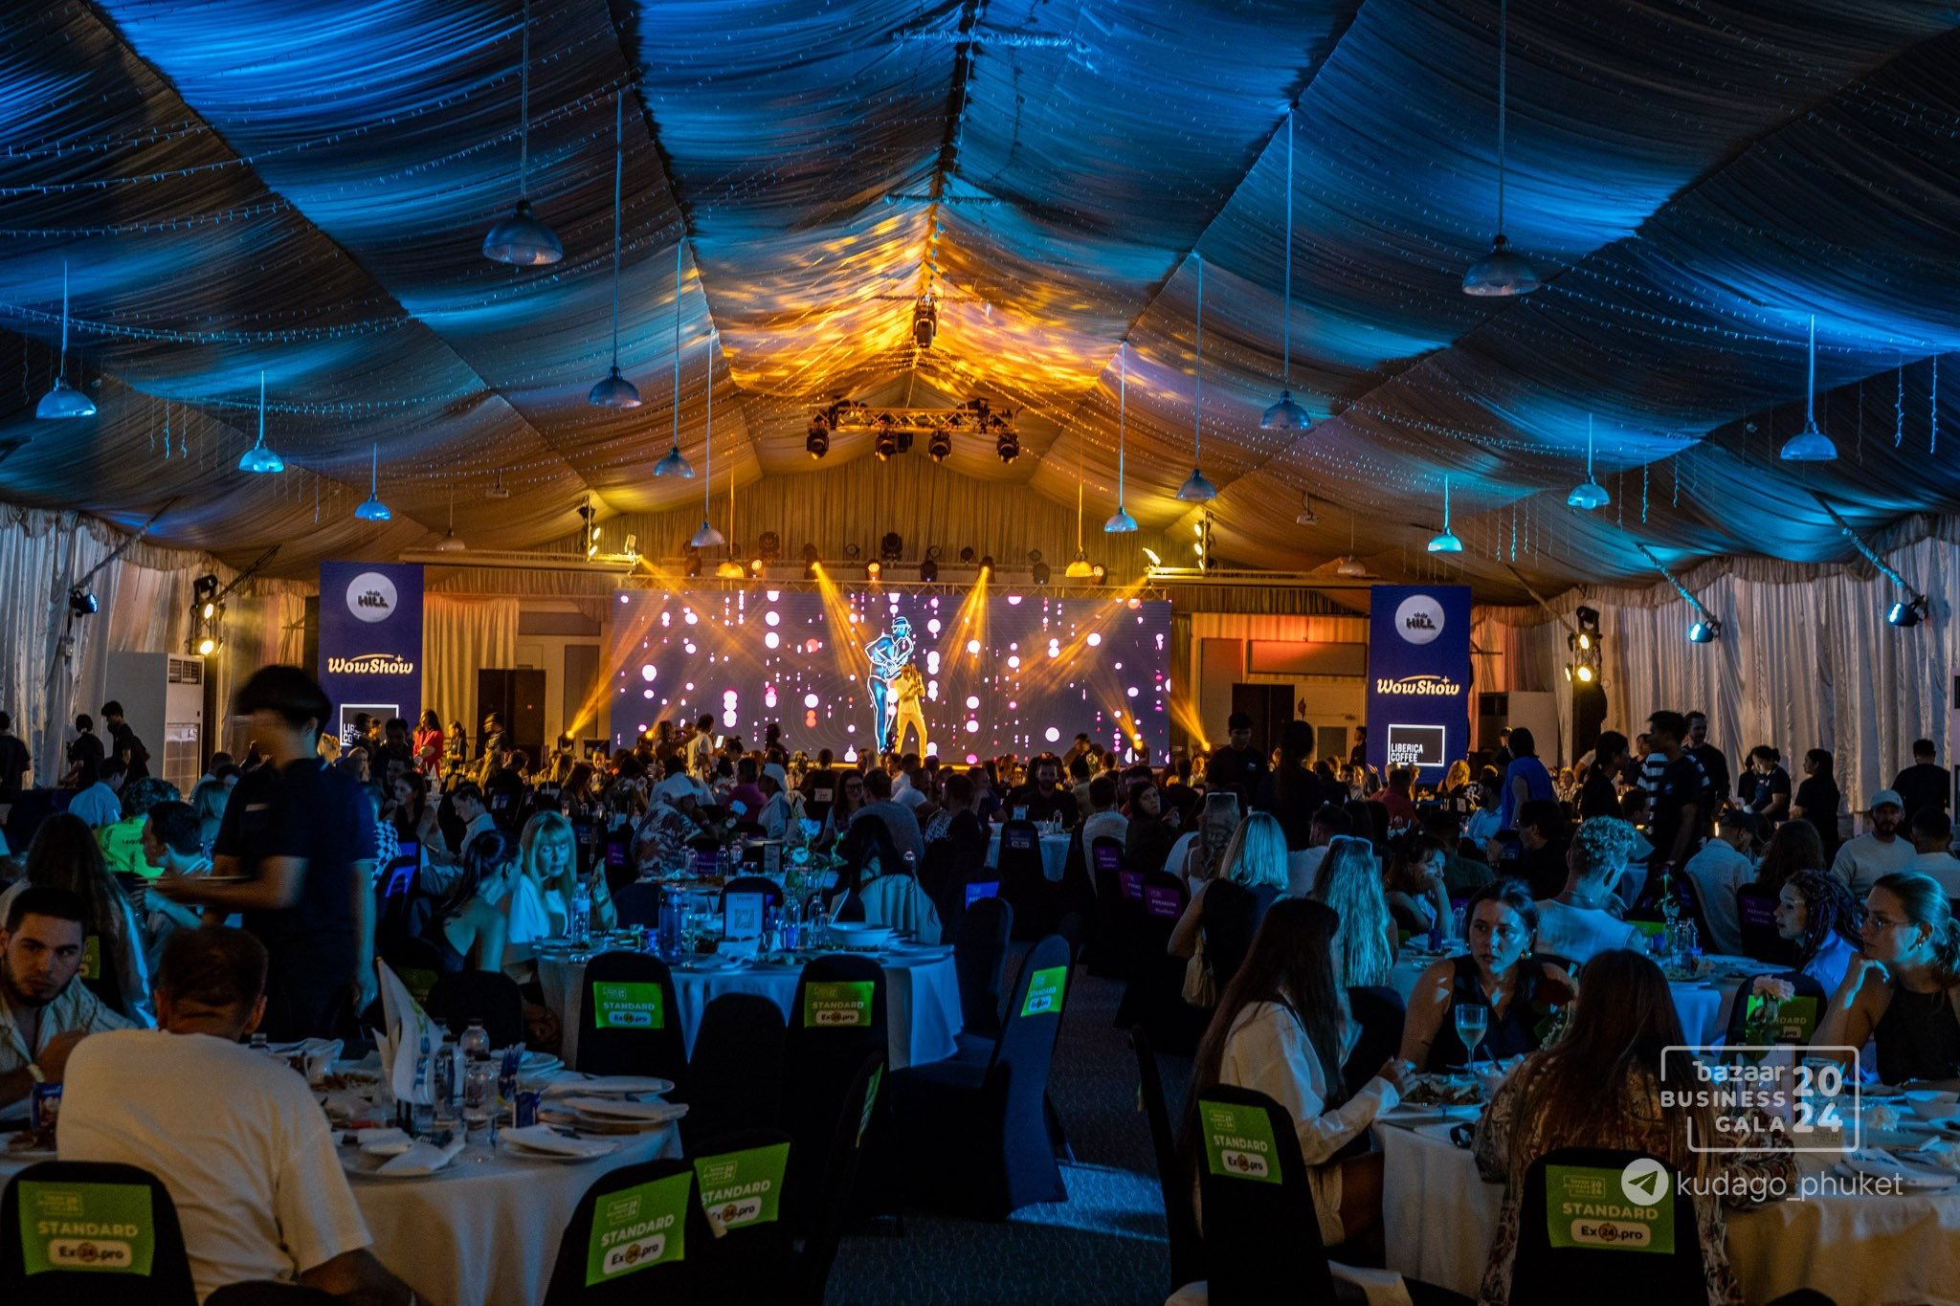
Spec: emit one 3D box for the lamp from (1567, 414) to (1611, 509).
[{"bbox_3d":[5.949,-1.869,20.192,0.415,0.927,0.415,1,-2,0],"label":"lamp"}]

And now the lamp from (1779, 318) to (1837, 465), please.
[{"bbox_3d":[6.870,-2.187,17.100,0.435,1.200,0.435,1,-2,-3],"label":"lamp"}]

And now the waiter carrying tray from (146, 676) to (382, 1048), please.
[{"bbox_3d":[-2.007,0.913,5.850,0.600,1.740,0.520,2,-2,-24],"label":"waiter carrying tray"}]

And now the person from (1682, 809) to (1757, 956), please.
[{"bbox_3d":[3.392,1.355,9.371,0.500,1.260,0.660,-1,-2,45],"label":"person"}]

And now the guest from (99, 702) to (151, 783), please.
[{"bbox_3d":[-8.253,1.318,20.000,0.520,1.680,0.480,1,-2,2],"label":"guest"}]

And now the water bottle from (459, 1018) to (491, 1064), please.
[{"bbox_3d":[-1.079,0.887,4.417,0.065,0.213,0.065,1,-2,0],"label":"water bottle"}]

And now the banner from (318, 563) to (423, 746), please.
[{"bbox_3d":[-8.974,0.147,30.500,1.480,2.950,0.120,2,-2,-11],"label":"banner"}]

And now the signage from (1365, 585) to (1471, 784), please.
[{"bbox_3d":[6.628,0.485,31.200,1.530,3.020,0.150,0,-2,17],"label":"signage"}]

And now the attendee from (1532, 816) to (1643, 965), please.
[{"bbox_3d":[2.210,1.248,7.378,0.500,1.310,0.640,0,-2,38],"label":"attendee"}]

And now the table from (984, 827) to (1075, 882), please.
[{"bbox_3d":[0.361,1.767,15.870,1.500,0.760,1.500,1,-2,0],"label":"table"}]

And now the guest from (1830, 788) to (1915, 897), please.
[{"bbox_3d":[4.961,1.457,11.460,0.550,1.380,0.700,0,-2,18],"label":"guest"}]

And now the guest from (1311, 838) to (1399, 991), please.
[{"bbox_3d":[1.278,1.244,6.950,0.460,1.260,0.600,0,-2,35],"label":"guest"}]

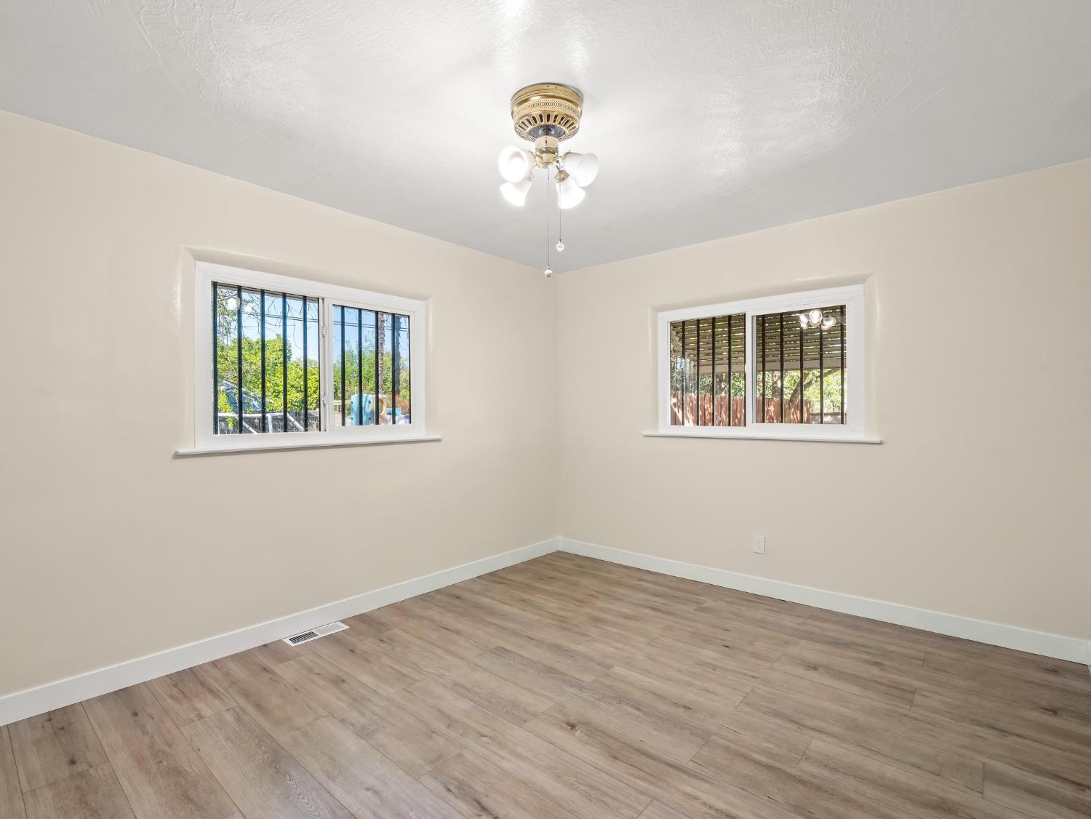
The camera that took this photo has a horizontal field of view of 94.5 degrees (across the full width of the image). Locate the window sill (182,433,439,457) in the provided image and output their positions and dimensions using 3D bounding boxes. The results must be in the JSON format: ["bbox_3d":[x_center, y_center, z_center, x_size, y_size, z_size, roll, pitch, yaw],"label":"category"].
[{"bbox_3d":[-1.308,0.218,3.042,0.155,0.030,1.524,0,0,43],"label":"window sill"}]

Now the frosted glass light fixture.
[{"bbox_3d":[0.006,-0.869,2.016,0.400,0.685,0.400,0,0,-8],"label":"frosted glass light fixture"}]

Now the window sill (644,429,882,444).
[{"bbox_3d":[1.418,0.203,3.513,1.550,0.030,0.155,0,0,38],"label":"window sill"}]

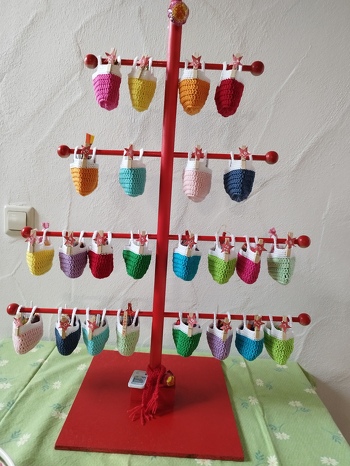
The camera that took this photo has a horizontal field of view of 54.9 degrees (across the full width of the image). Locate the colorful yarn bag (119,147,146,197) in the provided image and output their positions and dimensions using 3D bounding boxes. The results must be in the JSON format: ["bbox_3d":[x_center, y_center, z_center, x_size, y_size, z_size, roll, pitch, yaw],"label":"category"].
[{"bbox_3d":[-0.082,-0.119,0.647,0.052,0.095,0.050,2,11,-4],"label":"colorful yarn bag"}]

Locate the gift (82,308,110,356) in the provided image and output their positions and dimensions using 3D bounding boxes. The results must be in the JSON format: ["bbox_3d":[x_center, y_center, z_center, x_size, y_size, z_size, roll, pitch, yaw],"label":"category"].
[{"bbox_3d":[-0.171,0.215,0.730,0.057,0.108,0.052,3,11,1],"label":"gift"}]

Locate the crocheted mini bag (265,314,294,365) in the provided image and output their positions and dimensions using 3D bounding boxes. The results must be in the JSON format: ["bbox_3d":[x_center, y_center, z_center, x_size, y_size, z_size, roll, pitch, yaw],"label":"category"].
[{"bbox_3d":[0.233,0.240,0.751,0.063,0.117,0.052,2,11,-3],"label":"crocheted mini bag"}]

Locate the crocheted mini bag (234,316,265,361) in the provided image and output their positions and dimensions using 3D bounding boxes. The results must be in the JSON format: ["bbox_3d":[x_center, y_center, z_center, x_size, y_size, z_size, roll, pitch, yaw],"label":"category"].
[{"bbox_3d":[0.167,0.235,0.748,0.060,0.107,0.052,0,11,-13],"label":"crocheted mini bag"}]

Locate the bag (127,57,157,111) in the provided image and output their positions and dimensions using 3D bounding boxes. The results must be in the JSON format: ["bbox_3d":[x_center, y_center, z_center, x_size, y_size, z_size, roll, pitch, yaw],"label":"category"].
[{"bbox_3d":[-0.060,-0.272,0.619,0.051,0.095,0.050,2,11,-2],"label":"bag"}]

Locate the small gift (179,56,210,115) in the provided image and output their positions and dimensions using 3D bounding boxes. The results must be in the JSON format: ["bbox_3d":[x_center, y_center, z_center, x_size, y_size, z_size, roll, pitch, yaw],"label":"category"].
[{"bbox_3d":[0.036,-0.270,0.618,0.057,0.097,0.052,2,11,-2],"label":"small gift"}]

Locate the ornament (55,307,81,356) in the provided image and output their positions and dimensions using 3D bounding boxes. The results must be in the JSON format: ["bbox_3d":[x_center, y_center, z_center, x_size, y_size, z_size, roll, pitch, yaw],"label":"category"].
[{"bbox_3d":[-0.230,0.214,0.727,0.056,0.109,0.052,2,11,-3],"label":"ornament"}]

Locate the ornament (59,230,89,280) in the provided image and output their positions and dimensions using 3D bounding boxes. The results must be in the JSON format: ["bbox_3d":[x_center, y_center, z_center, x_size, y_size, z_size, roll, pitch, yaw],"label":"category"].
[{"bbox_3d":[-0.209,0.045,0.694,0.057,0.101,0.052,2,11,-3],"label":"ornament"}]

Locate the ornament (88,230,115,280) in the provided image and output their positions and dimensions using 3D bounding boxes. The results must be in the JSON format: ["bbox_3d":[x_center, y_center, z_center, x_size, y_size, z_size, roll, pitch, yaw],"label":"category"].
[{"bbox_3d":[-0.148,0.044,0.678,0.051,0.096,0.050,2,11,-7],"label":"ornament"}]

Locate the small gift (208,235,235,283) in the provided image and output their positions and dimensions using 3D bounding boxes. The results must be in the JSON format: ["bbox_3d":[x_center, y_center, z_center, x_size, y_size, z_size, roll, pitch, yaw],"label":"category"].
[{"bbox_3d":[0.100,0.055,0.709,0.058,0.110,0.052,1,11,-8],"label":"small gift"}]

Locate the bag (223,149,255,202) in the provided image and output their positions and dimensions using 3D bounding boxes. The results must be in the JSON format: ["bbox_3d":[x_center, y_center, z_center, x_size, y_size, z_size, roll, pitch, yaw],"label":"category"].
[{"bbox_3d":[0.124,-0.111,0.645,0.056,0.101,0.052,2,11,-3],"label":"bag"}]

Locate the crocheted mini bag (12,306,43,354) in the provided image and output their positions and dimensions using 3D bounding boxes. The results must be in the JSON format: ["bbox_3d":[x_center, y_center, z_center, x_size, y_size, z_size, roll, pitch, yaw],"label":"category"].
[{"bbox_3d":[-0.312,0.207,0.711,0.057,0.100,0.054,3,11,0],"label":"crocheted mini bag"}]

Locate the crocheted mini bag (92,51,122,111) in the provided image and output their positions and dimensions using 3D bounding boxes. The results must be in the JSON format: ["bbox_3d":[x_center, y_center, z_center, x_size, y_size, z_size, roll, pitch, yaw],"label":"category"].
[{"bbox_3d":[-0.124,-0.279,0.618,0.053,0.097,0.050,1,11,-11],"label":"crocheted mini bag"}]

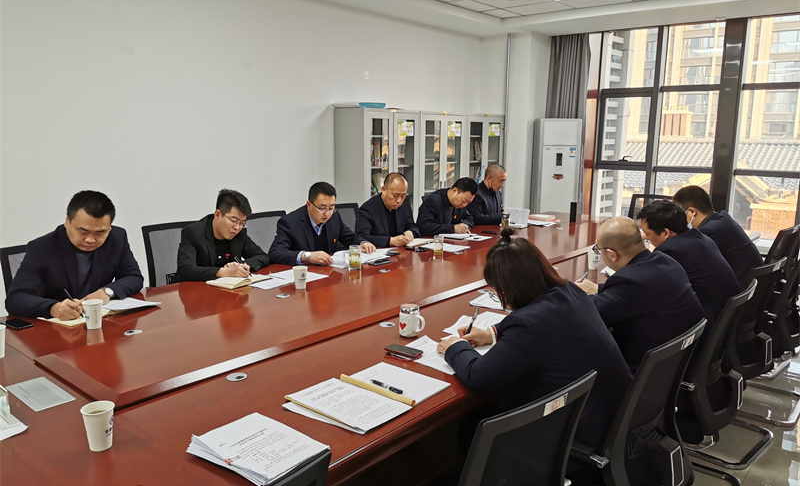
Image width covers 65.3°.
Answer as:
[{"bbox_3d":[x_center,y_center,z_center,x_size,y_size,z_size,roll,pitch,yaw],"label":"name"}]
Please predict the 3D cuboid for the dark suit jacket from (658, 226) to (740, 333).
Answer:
[{"bbox_3d":[1.439,0.212,3.164,0.485,0.582,0.543,8,13,39],"label":"dark suit jacket"}]

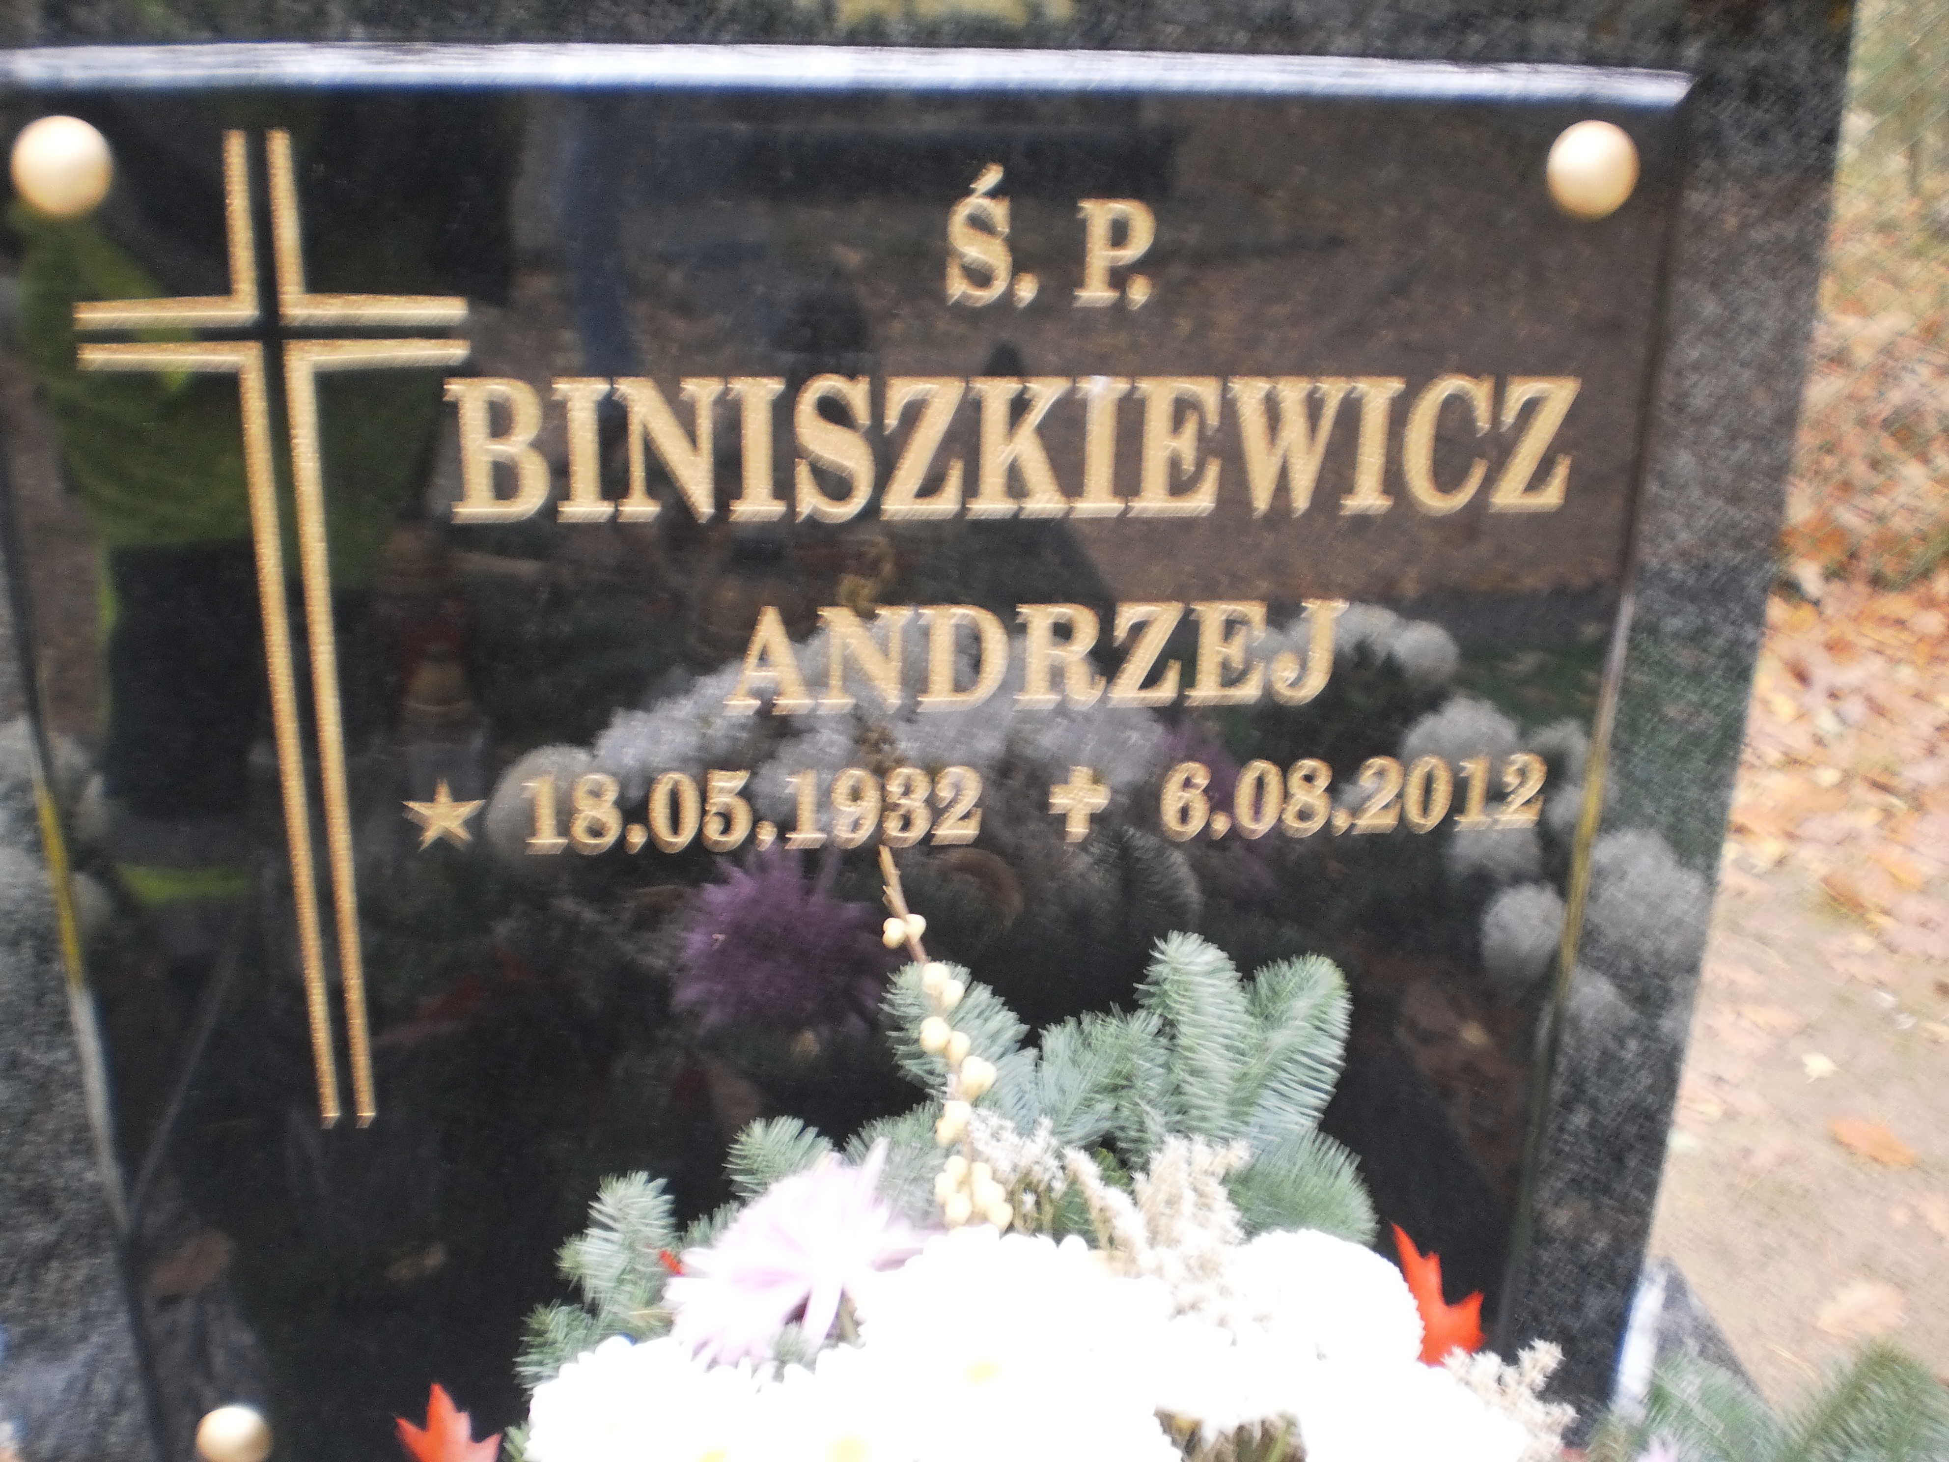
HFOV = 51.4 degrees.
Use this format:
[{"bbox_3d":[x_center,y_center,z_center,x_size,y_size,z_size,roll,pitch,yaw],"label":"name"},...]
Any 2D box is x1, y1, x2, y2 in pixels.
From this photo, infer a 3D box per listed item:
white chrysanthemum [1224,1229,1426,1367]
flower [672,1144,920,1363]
[{"bbox_3d":[0.133,0.220,0.770,0.077,0.066,0.074,-1,21,-6],"label":"white chrysanthemum"},{"bbox_3d":[-0.073,0.218,0.839,0.112,0.090,0.100,-1,21,-6],"label":"flower"}]

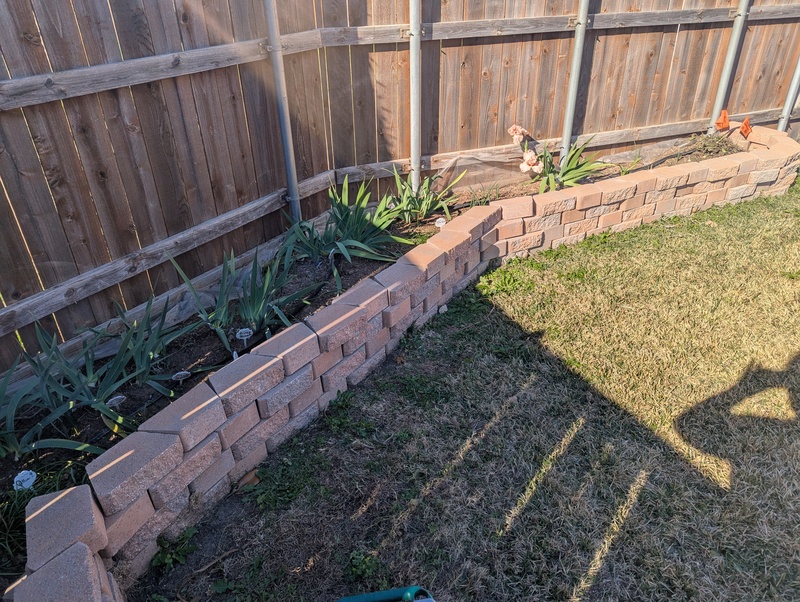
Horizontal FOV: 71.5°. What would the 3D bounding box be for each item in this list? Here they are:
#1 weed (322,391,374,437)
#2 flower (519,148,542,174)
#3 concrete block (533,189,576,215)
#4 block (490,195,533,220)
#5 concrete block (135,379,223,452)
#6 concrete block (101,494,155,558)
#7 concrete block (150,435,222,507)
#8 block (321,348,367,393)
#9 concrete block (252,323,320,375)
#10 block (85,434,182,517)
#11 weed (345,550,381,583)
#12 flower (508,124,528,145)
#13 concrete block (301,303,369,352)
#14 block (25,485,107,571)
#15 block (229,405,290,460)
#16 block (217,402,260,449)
[{"bbox_3d":[-0.225,0.481,2.401,0.210,0.070,0.170,-2,30,0],"label":"weed"},{"bbox_3d":[0.952,-1.017,4.050,0.165,0.155,0.150,-1,30,0],"label":"flower"},{"bbox_3d":[1.037,-0.664,3.811,0.298,0.097,0.165,-12,32,-17],"label":"concrete block"},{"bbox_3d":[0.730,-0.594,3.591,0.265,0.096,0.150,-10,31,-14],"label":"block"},{"bbox_3d":[-0.776,0.439,2.027,0.152,0.101,0.297,16,34,27],"label":"concrete block"},{"bbox_3d":[-0.958,0.706,1.852,0.163,0.097,0.285,13,34,24],"label":"concrete block"},{"bbox_3d":[-0.775,0.567,1.937,0.150,0.096,0.288,15,34,27],"label":"concrete block"},{"bbox_3d":[-0.303,0.305,2.636,0.160,0.101,0.293,19,36,31],"label":"block"},{"bbox_3d":[-0.481,0.221,2.452,0.165,0.097,0.298,20,37,32],"label":"concrete block"},{"bbox_3d":[-0.917,0.568,1.895,0.165,0.097,0.298,16,35,27],"label":"block"},{"bbox_3d":[-0.125,0.884,1.850,0.110,0.050,0.090,-1,30,0],"label":"weed"},{"bbox_3d":[0.860,-1.208,4.030,0.130,0.130,0.120,8,32,17],"label":"flower"},{"bbox_3d":[-0.317,0.117,2.616,0.165,0.097,0.298,22,38,34],"label":"concrete block"},{"bbox_3d":[-0.955,0.662,1.589,0.150,0.096,0.288,-19,34,-27],"label":"block"},{"bbox_3d":[-0.592,0.507,2.225,0.150,0.096,0.288,22,38,35],"label":"block"},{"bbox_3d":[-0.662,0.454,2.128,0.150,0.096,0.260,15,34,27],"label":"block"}]

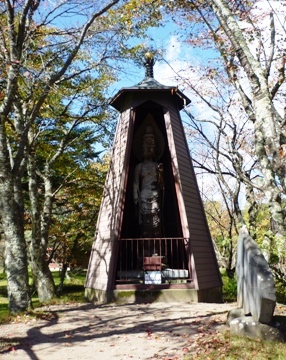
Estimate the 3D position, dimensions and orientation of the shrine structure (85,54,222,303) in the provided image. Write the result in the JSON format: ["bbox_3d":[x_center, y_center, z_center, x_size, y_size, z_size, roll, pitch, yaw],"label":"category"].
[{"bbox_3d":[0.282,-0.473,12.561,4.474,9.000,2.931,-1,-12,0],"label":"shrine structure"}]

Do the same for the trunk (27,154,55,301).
[{"bbox_3d":[-3.483,1.478,11.809,0.800,5.000,0.600,-6,-12,-1],"label":"trunk"}]

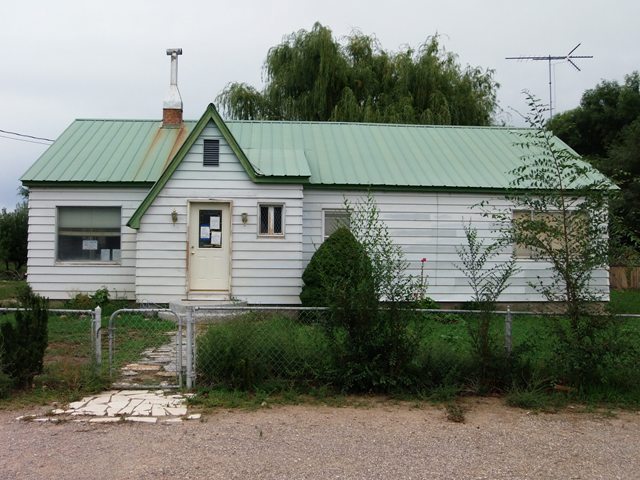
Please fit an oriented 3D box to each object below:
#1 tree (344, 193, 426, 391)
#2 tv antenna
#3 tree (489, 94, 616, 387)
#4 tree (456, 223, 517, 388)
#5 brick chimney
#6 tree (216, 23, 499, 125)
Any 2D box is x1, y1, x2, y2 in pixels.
[{"bbox_3d":[0.718,0.582,6.900,0.950,2.250,0.900,1,-1,-3],"label":"tree"},{"bbox_3d":[7.335,-5.098,19.500,2.750,2.400,1.900,1,-1,0],"label":"tv antenna"},{"bbox_3d":[2.649,0.006,6.950,1.450,3.320,1.300,1,-1,-3],"label":"tree"},{"bbox_3d":[1.883,0.741,6.900,0.680,1.880,0.620,1,-1,-3],"label":"tree"},{"bbox_3d":[-4.400,-4.549,18.200,0.600,2.350,0.600,1,-1,-3],"label":"brick chimney"},{"bbox_3d":[1.850,-4.400,30.000,13.800,12.500,11.500,1,-1,-3],"label":"tree"}]

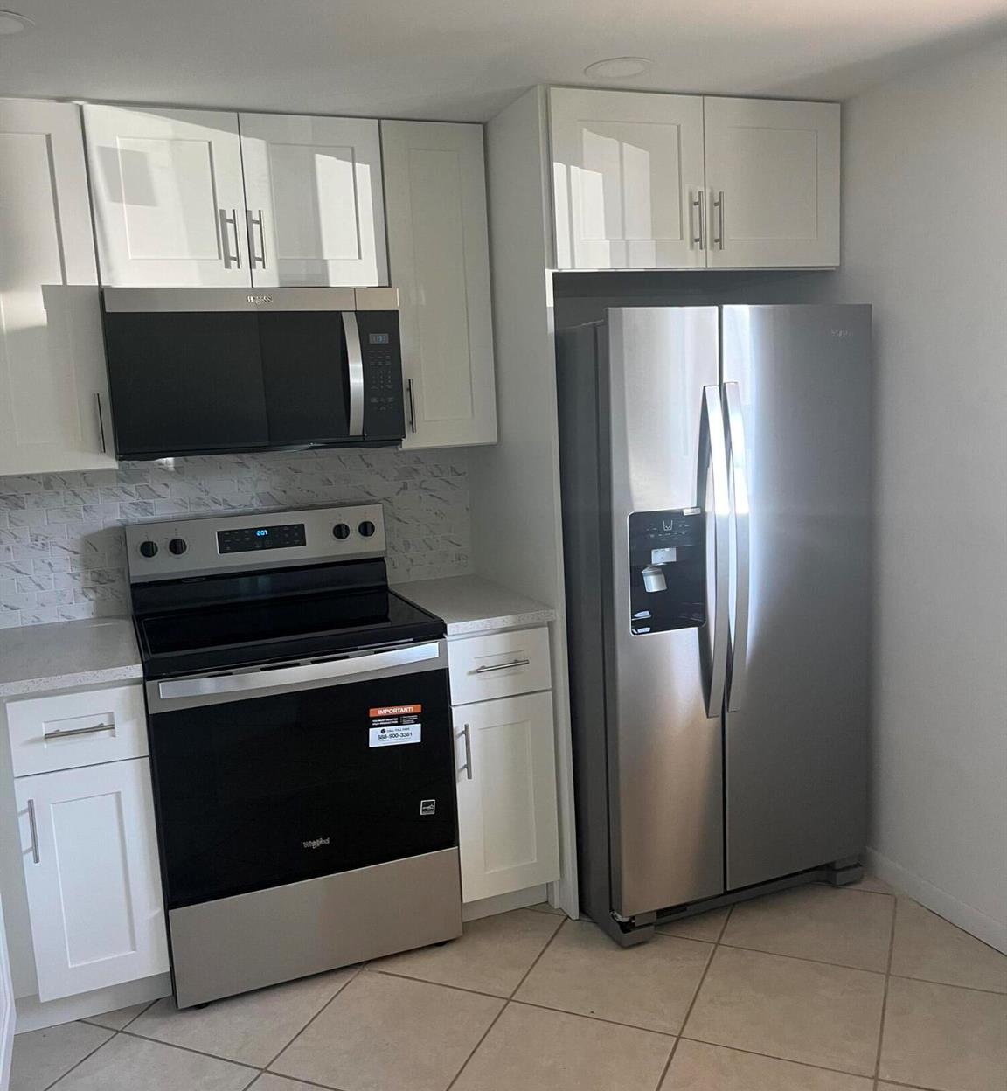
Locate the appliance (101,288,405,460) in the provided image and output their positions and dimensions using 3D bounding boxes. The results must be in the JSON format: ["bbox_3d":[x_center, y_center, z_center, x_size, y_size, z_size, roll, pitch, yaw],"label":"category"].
[{"bbox_3d":[-0.701,-0.483,2.843,0.757,0.433,0.415,-6,9,-21],"label":"appliance"}]

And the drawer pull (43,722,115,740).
[{"bbox_3d":[-0.995,0.433,2.368,0.154,0.013,0.038,-6,9,-21],"label":"drawer pull"}]

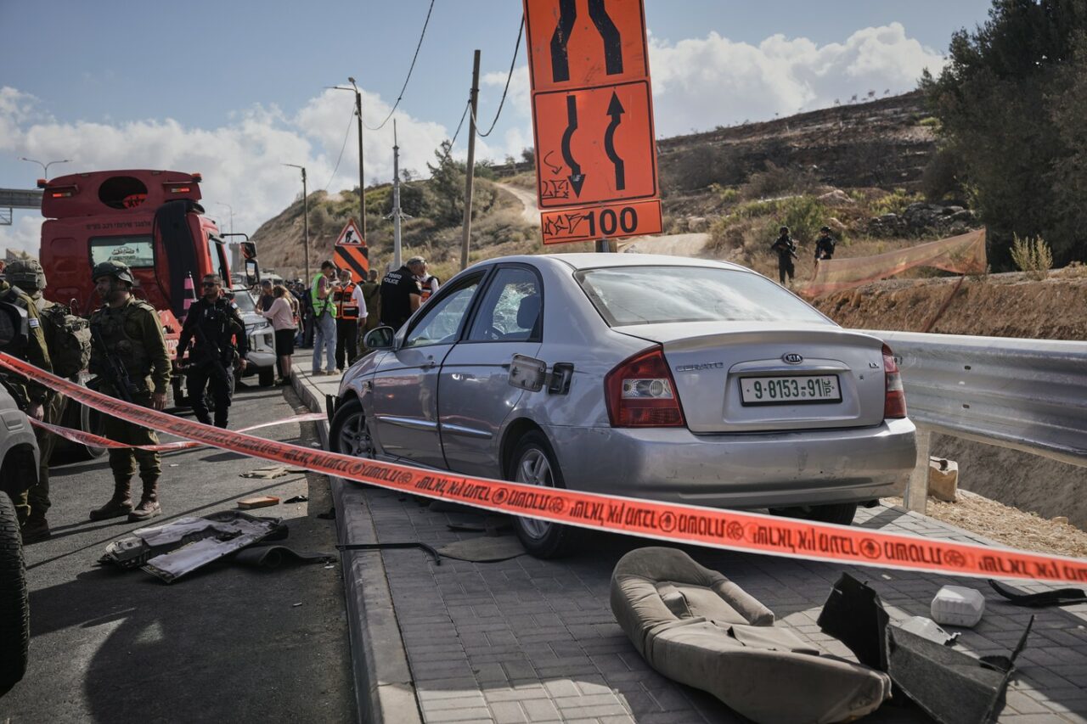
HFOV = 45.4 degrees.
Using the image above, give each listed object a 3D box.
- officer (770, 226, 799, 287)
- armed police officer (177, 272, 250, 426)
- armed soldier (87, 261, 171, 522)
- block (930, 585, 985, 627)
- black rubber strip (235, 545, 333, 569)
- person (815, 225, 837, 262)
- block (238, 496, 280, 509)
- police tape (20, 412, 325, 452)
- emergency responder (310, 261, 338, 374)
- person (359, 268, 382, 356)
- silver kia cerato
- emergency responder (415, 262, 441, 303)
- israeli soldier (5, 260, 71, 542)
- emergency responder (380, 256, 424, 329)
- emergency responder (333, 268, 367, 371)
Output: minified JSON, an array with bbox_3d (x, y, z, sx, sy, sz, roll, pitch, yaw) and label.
[{"bbox_3d":[7.319,-3.228,39.555,0.720,1.790,0.500,-1,4,3],"label":"officer"},{"bbox_3d":[-3.447,-0.047,13.654,0.600,1.760,0.420,-1,4,5],"label":"armed police officer"},{"bbox_3d":[-2.934,0.179,9.243,0.450,1.780,0.580,-3,4,-41],"label":"armed soldier"},{"bbox_3d":[1.534,0.901,4.800,0.185,0.118,0.120,1,4,35],"label":"block"},{"bbox_3d":[-1.460,1.102,7.400,0.500,0.110,0.280,-2,3,-26],"label":"black rubber strip"},{"bbox_3d":[8.693,-3.286,40.054,0.580,1.780,0.450,1,4,27],"label":"person"},{"bbox_3d":[-2.070,1.029,9.450,0.140,0.040,0.270,1,4,38],"label":"block"},{"bbox_3d":[-2.020,0.350,7.750,0.100,0.330,3.000,0,4,18],"label":"police tape"},{"bbox_3d":[-3.341,-0.691,19.953,0.420,1.720,0.500,-2,4,-13],"label":"emergency responder"},{"bbox_3d":[-3.020,-0.779,23.042,0.520,1.740,0.360,0,3,9],"label":"person"},{"bbox_3d":[0.156,0.128,7.565,1.770,1.470,4.480,-1,3,-26],"label":"silver kia cerato"},{"bbox_3d":[-1.818,-0.709,20.542,0.520,1.750,0.360,1,3,27],"label":"emergency responder"},{"bbox_3d":[-3.246,0.226,8.493,0.550,1.780,0.550,1,3,28],"label":"israeli soldier"},{"bbox_3d":[-1.790,-0.486,16.251,0.500,1.660,0.380,2,5,44],"label":"emergency responder"},{"bbox_3d":[-3.086,-0.646,20.450,0.540,1.620,0.360,0,4,25],"label":"emergency responder"}]

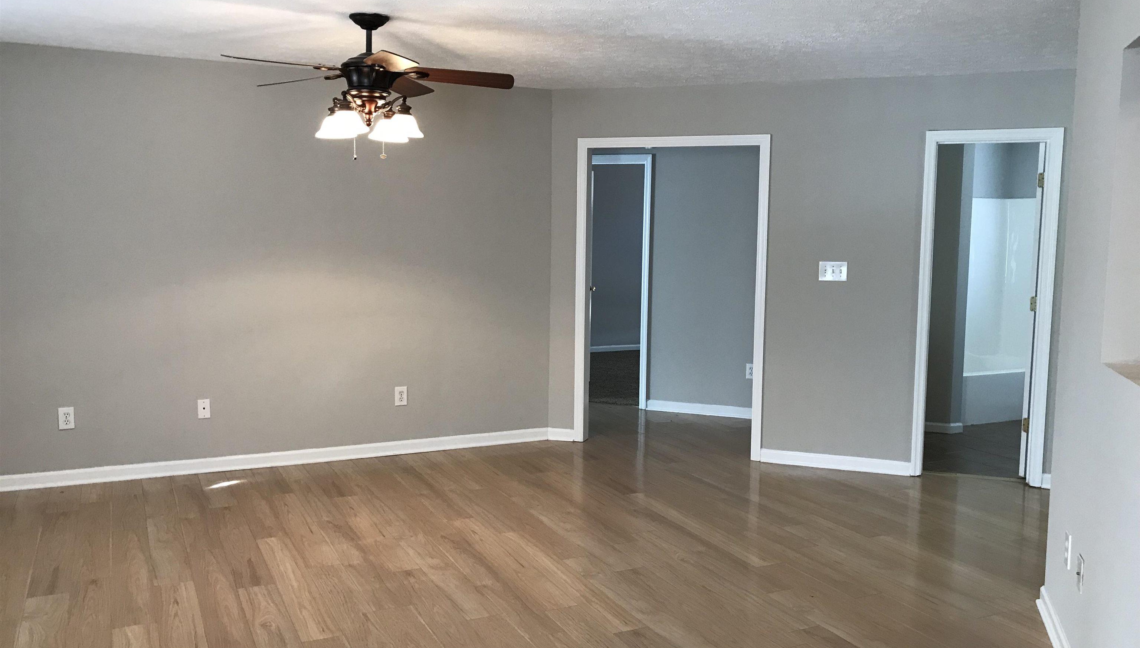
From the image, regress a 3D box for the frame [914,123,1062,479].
[{"bbox_3d":[2.471,-0.095,5.507,0.726,2.088,0.140,3,6,20],"label":"frame"}]

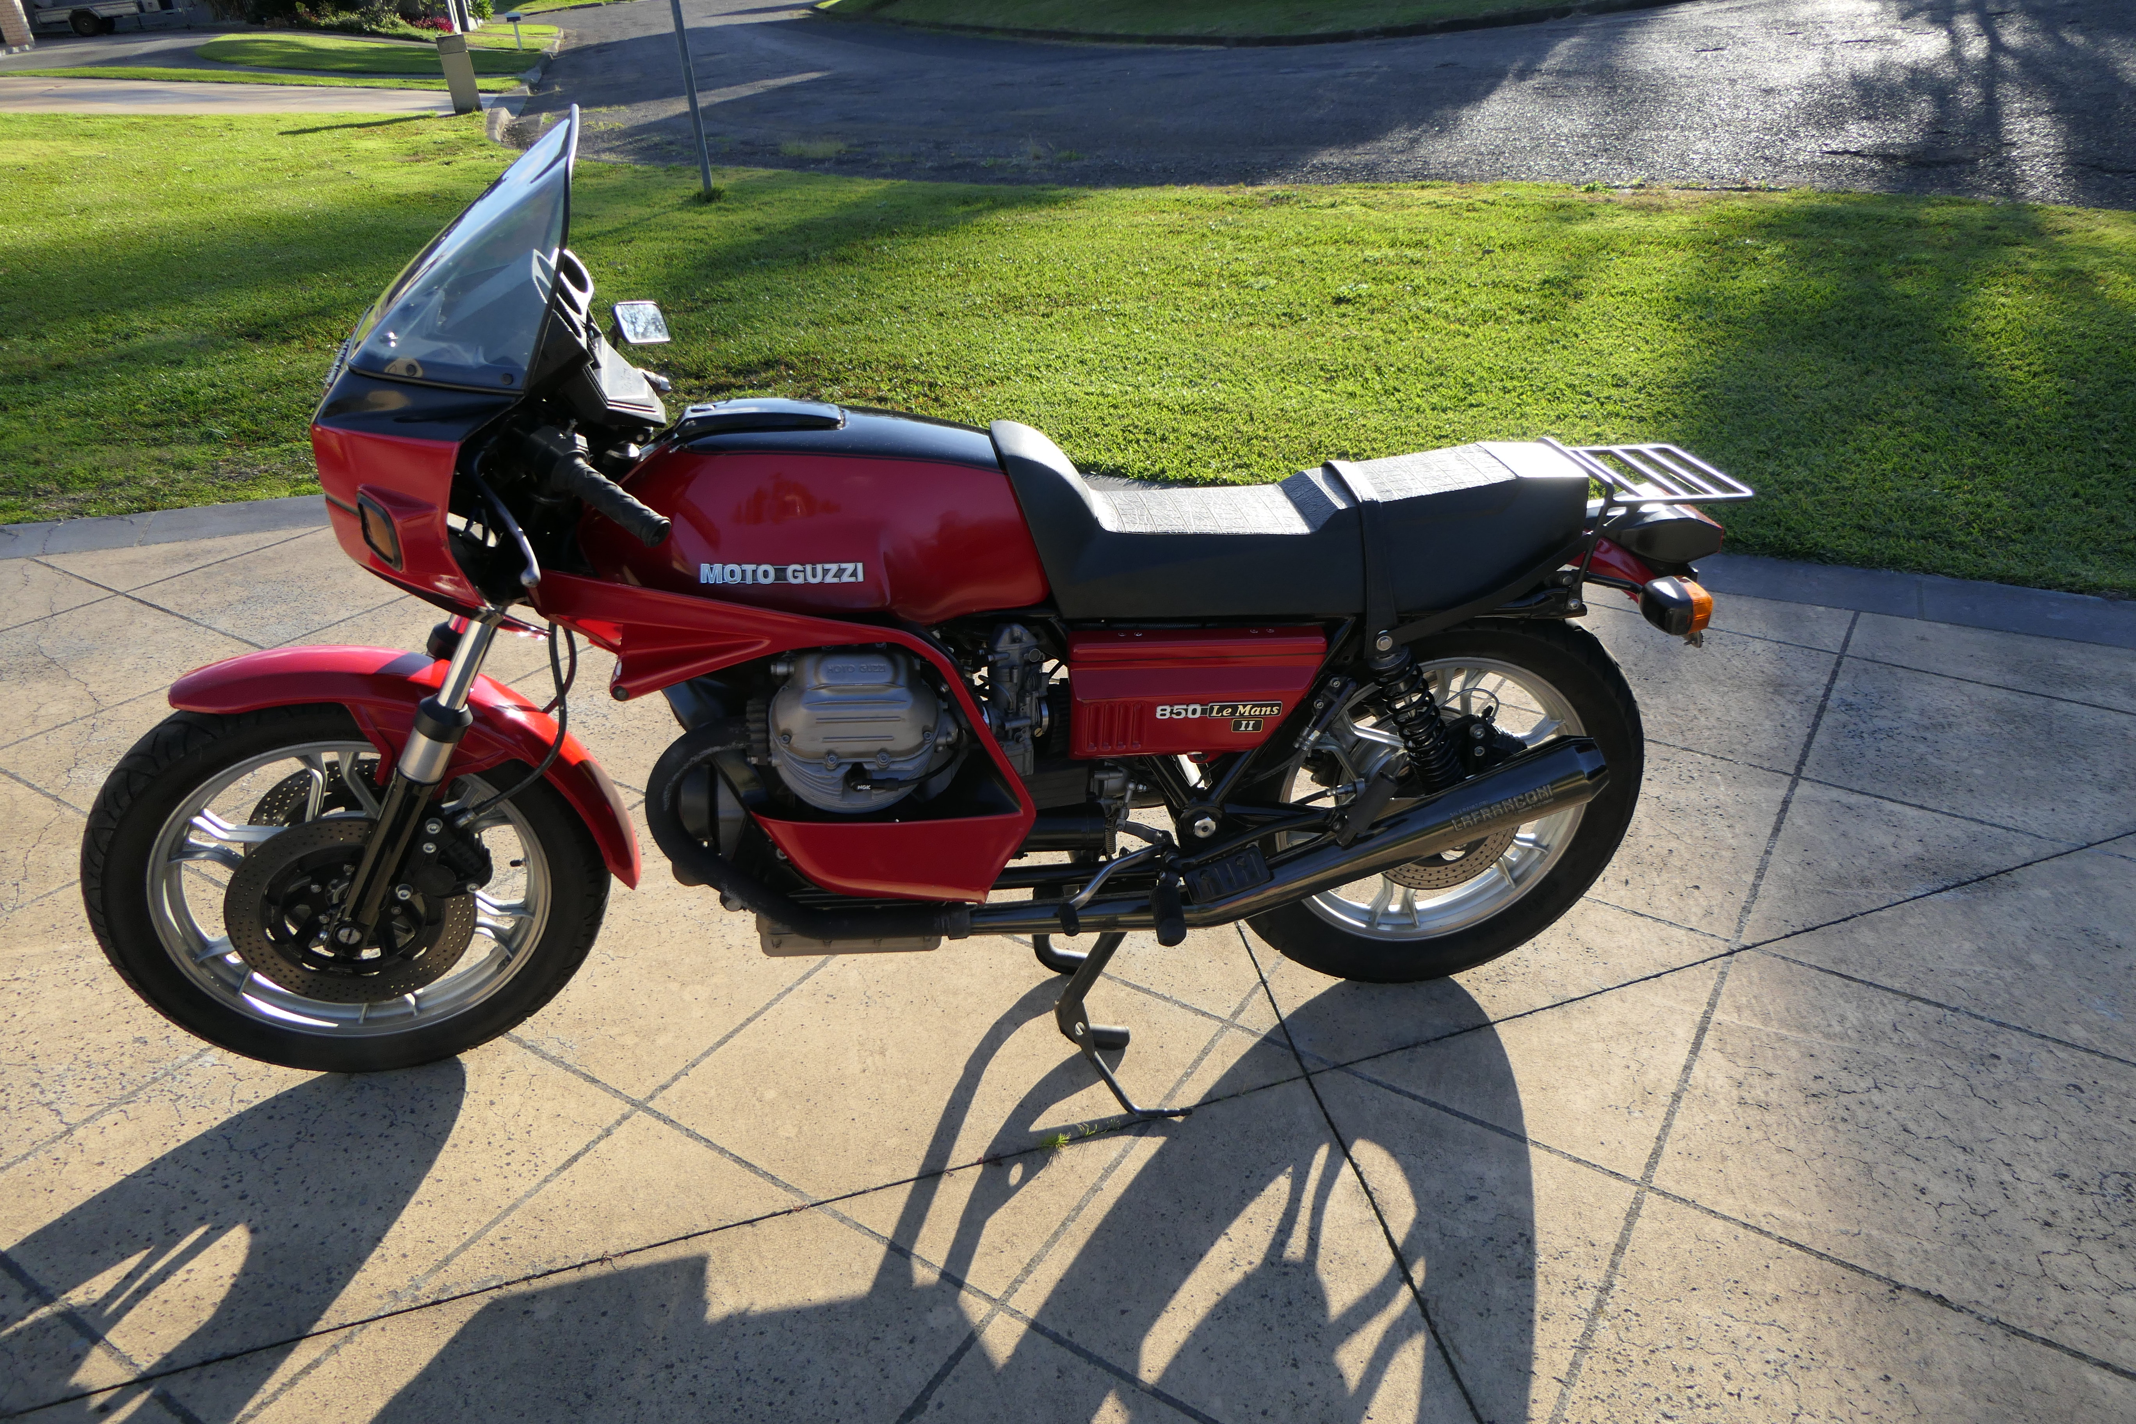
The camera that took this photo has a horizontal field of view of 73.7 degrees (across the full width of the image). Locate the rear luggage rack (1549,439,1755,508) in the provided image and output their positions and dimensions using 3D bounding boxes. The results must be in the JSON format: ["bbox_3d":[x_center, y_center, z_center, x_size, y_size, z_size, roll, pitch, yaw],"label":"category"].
[{"bbox_3d":[0.783,-0.337,1.944,0.218,0.050,0.224,-4,27,-8],"label":"rear luggage rack"}]

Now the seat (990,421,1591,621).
[{"bbox_3d":[0.282,-0.289,1.880,0.785,0.228,0.260,-4,27,-8],"label":"seat"}]

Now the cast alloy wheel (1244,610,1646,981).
[{"bbox_3d":[0.539,0.129,2.133,0.656,0.656,0.112,-4,27,-8],"label":"cast alloy wheel"}]

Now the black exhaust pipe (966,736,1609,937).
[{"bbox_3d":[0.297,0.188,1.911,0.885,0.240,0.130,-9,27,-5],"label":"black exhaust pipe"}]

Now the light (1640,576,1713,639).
[{"bbox_3d":[0.790,-0.138,1.855,0.084,0.072,0.070,-4,27,-8],"label":"light"}]

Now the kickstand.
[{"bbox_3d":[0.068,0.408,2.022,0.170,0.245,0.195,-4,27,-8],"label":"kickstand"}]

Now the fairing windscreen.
[{"bbox_3d":[-0.671,-0.522,1.568,0.290,0.280,0.410,-8,32,-15],"label":"fairing windscreen"}]

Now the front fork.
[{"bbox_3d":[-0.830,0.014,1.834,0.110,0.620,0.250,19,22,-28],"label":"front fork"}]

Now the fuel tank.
[{"bbox_3d":[-0.315,-0.262,1.787,0.575,0.270,0.300,-4,27,-8],"label":"fuel tank"}]

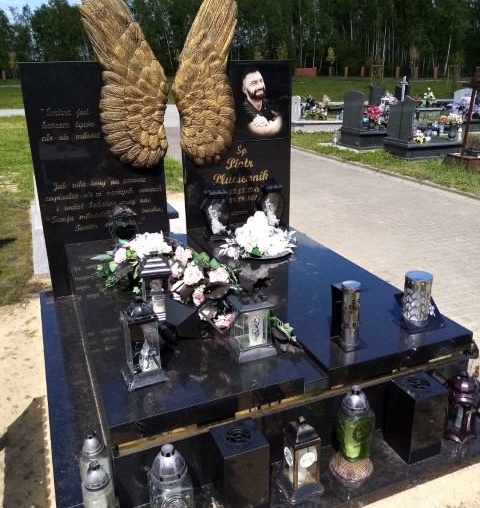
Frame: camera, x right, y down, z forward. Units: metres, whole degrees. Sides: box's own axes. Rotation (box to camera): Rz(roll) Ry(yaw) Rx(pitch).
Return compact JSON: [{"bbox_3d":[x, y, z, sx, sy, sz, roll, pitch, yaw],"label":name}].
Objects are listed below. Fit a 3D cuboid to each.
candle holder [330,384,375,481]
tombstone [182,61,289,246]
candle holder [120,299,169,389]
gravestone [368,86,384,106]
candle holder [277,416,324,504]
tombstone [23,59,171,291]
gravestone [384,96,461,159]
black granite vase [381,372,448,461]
[{"bbox_3d":[0.433,0.655,1.792,0.170,0.391,0.170,-5,21,-13],"label":"candle holder"},{"bbox_3d":[-0.018,-0.658,3.465,0.803,1.350,0.084,-9,22,-21],"label":"tombstone"},{"bbox_3d":[-0.356,0.304,1.753,0.148,0.324,0.150,-9,22,-21],"label":"candle holder"},{"bbox_3d":[4.236,-4.815,15.006,0.500,0.860,0.170,-8,22,-21],"label":"gravestone"},{"bbox_3d":[0.223,0.717,1.739,0.130,0.314,0.124,-8,22,-21],"label":"candle holder"},{"bbox_3d":[-0.886,-0.468,3.151,0.813,1.459,0.084,-9,22,-21],"label":"tombstone"},{"bbox_3d":[3.641,-2.502,9.387,1.450,1.120,0.850,-9,22,-21],"label":"gravestone"},{"bbox_3d":[0.680,0.630,1.853,0.148,0.286,0.148,-9,22,-21],"label":"black granite vase"}]

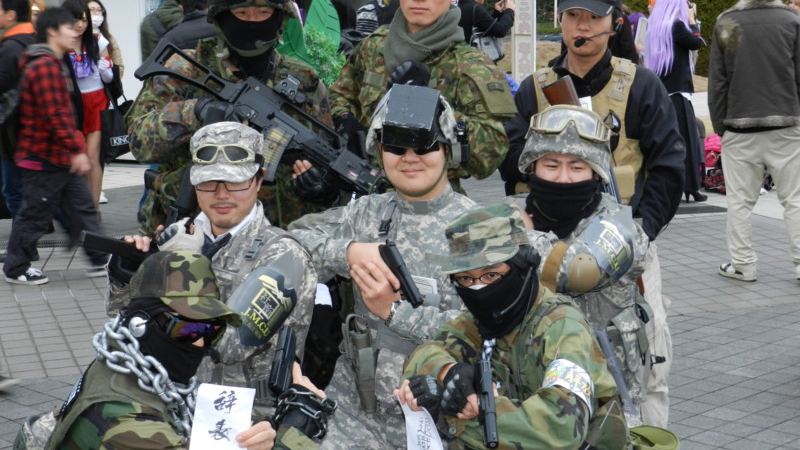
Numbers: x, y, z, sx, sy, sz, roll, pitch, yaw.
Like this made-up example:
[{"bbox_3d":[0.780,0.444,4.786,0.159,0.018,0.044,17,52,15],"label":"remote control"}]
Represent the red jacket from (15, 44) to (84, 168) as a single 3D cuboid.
[{"bbox_3d":[-2.042,-0.698,8.100,0.360,0.700,0.430,1,8,10],"label":"red jacket"}]

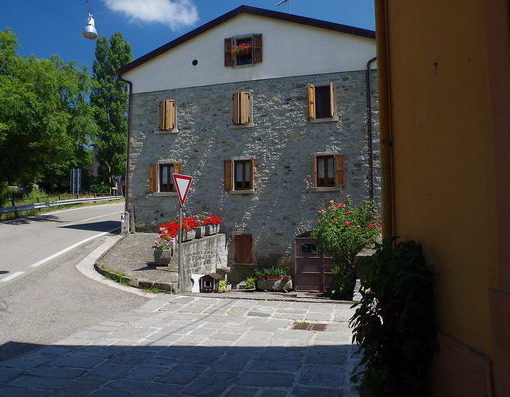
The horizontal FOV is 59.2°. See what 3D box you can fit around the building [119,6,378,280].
[{"bbox_3d":[0.804,-1.811,22.569,11.832,11.727,10.000,-2,-6,16],"label":"building"}]

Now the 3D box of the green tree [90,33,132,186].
[{"bbox_3d":[-15.761,-9.468,50.000,4.500,17.695,4.500,0,-6,0],"label":"green tree"}]

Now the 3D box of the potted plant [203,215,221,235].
[{"bbox_3d":[-1.477,0.904,15.600,0.500,0.712,0.750,-1,-6,8],"label":"potted plant"}]

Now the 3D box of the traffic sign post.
[{"bbox_3d":[-1.868,0.892,11.600,0.100,3.041,0.850,-3,-7,28],"label":"traffic sign post"}]

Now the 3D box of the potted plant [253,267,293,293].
[{"bbox_3d":[0.648,2.761,15.300,1.250,0.875,0.550,-2,-6,16],"label":"potted plant"}]

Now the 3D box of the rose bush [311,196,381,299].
[{"bbox_3d":[2.514,1.305,12.200,1.850,2.702,1.700,0,-6,0],"label":"rose bush"}]

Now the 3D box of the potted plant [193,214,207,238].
[{"bbox_3d":[-1.712,0.879,14.100,0.400,0.753,0.500,-1,-6,8],"label":"potted plant"}]

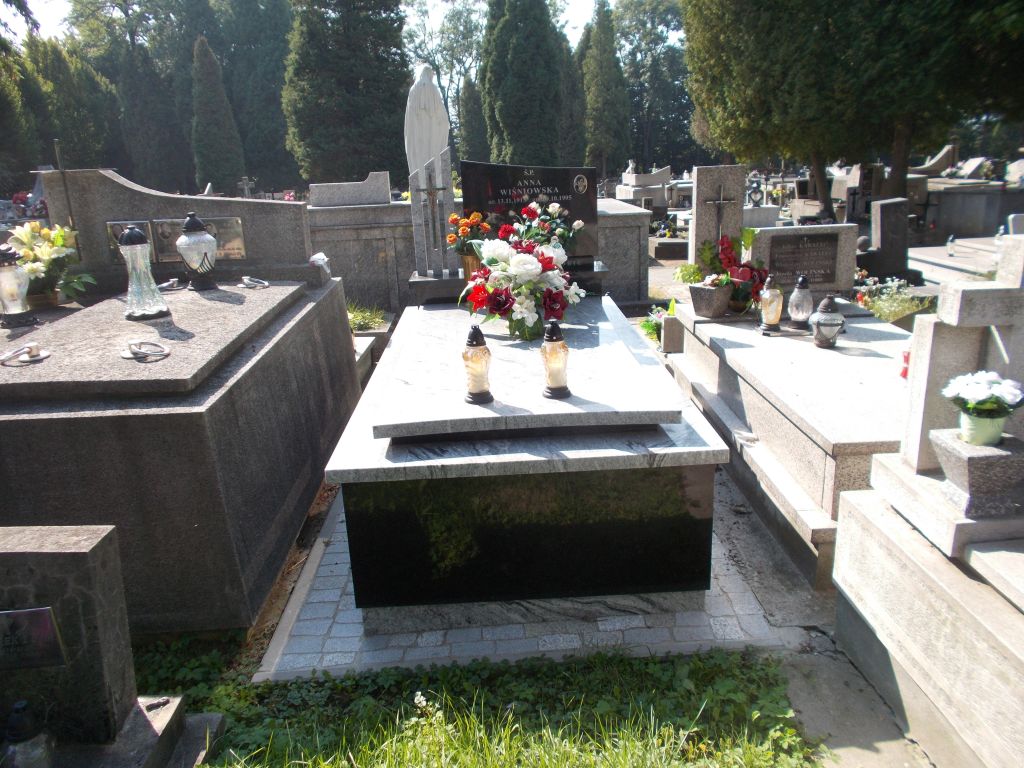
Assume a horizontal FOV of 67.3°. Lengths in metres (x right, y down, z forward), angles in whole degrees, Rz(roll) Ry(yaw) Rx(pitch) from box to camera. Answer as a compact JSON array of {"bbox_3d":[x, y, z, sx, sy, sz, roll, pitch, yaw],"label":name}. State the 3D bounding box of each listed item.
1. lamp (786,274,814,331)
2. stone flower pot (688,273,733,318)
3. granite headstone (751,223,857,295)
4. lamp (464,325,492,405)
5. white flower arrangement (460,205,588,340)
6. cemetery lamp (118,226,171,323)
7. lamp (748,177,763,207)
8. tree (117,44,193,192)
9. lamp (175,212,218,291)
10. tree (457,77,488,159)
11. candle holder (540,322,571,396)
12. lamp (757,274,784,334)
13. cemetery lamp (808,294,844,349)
[{"bbox_3d":[1.379,-0.395,3.648,0.131,0.250,0.131,-3,17,-1],"label":"lamp"},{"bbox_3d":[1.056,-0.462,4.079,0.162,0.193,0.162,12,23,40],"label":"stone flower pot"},{"bbox_3d":[1.746,-0.759,4.671,0.635,0.390,0.120,-3,17,-1],"label":"granite headstone"},{"bbox_3d":[-0.115,-0.070,2.530,0.098,0.257,0.098,-3,17,-1],"label":"lamp"},{"bbox_3d":[0.051,-0.472,3.205,0.499,0.499,0.422,-3,17,-1],"label":"white flower arrangement"},{"bbox_3d":[-1.506,-0.458,3.121,0.172,0.342,0.172,-3,17,-1],"label":"cemetery lamp"},{"bbox_3d":[2.490,-1.958,7.857,0.140,0.284,0.120,-3,17,-1],"label":"lamp"},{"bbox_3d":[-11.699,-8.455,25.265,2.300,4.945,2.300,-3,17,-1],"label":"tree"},{"bbox_3d":[-1.709,-0.715,4.128,0.218,0.398,0.218,-3,17,-1],"label":"lamp"},{"bbox_3d":[-1.759,-11.328,34.159,1.400,4.600,1.400,-3,17,-1],"label":"tree"},{"bbox_3d":[0.137,-0.085,2.386,0.093,0.236,0.093,-3,17,-1],"label":"candle holder"},{"bbox_3d":[1.355,-0.428,4.013,0.122,0.298,0.122,-3,17,-1],"label":"lamp"},{"bbox_3d":[1.533,-0.309,3.719,0.165,0.250,0.165,-3,17,-1],"label":"cemetery lamp"}]

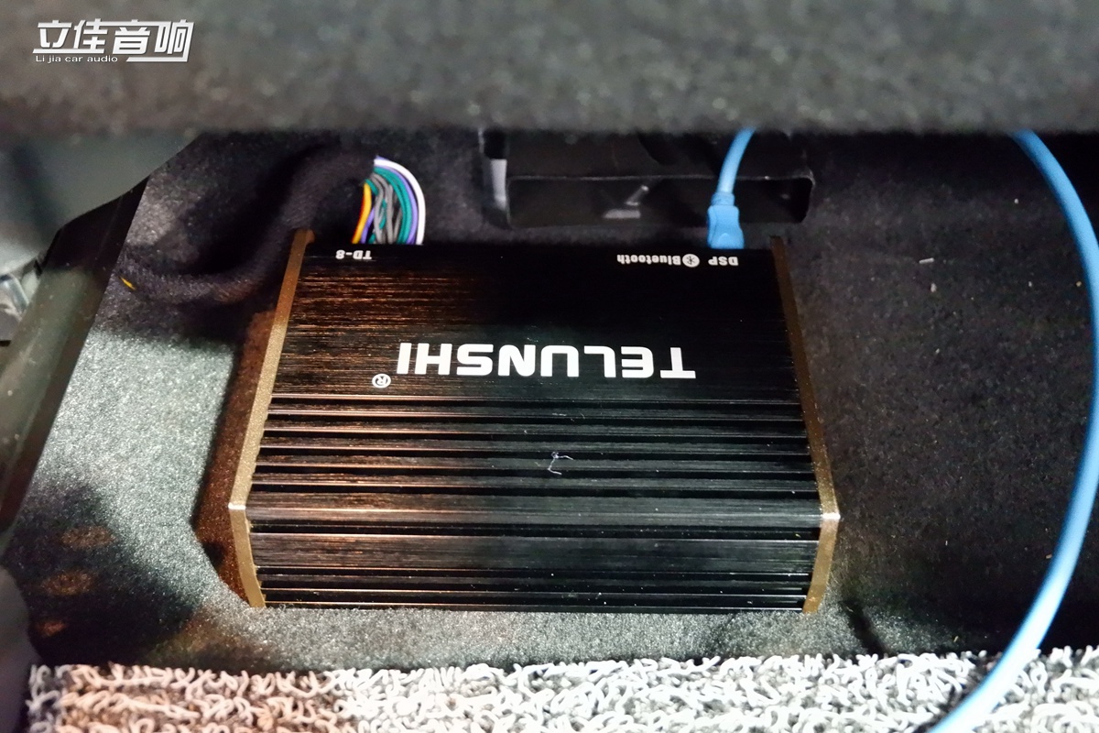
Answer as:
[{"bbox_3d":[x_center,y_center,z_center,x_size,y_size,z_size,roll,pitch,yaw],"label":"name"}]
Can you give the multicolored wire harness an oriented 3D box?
[{"bbox_3d":[-0.066,-0.065,0.437,0.037,0.026,0.051,1,48,-1],"label":"multicolored wire harness"}]

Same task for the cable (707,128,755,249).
[{"bbox_3d":[0.073,-0.068,0.428,0.021,0.037,0.051,1,48,-1],"label":"cable"}]

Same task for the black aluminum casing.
[{"bbox_3d":[-0.004,0.013,0.377,0.183,0.044,0.141,1,48,-1],"label":"black aluminum casing"}]

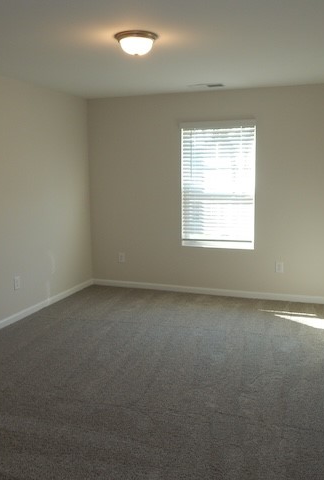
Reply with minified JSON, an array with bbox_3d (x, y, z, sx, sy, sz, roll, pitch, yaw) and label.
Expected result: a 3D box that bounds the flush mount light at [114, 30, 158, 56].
[{"bbox_3d":[-0.173,-1.345,3.209,0.307,0.122,0.307,-1,9,0],"label":"flush mount light"}]

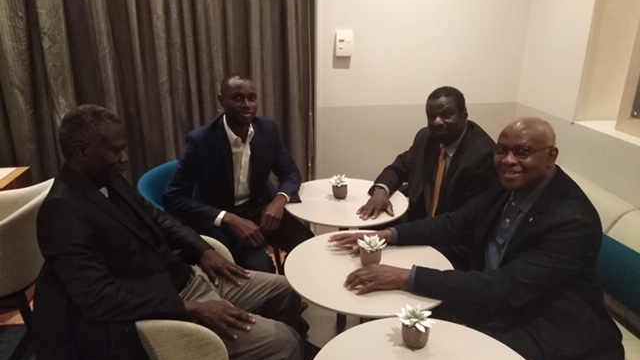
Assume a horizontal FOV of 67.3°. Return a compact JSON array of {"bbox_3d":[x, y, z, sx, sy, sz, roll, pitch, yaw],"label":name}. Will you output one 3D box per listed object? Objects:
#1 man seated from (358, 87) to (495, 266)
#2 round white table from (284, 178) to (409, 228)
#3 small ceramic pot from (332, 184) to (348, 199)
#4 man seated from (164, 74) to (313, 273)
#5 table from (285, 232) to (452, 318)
[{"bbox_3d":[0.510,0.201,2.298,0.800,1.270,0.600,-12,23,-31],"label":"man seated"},{"bbox_3d":[0.129,0.436,2.446,0.600,0.730,0.600,0,19,0],"label":"round white table"},{"bbox_3d":[0.099,0.051,2.346,0.074,0.061,0.074,0,19,0],"label":"small ceramic pot"},{"bbox_3d":[-0.290,0.171,2.340,0.600,1.300,0.800,-14,24,-34],"label":"man seated"},{"bbox_3d":[0.174,0.651,1.833,0.600,0.730,0.600,0,19,0],"label":"table"}]

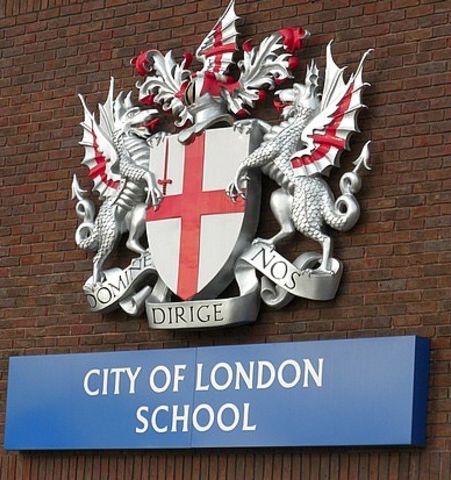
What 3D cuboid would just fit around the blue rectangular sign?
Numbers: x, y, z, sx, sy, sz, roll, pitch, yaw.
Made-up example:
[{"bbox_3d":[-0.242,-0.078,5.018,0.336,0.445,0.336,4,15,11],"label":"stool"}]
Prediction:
[{"bbox_3d":[-0.157,1.030,14.292,3.538,0.648,0.142,-5,-12,41],"label":"blue rectangular sign"}]

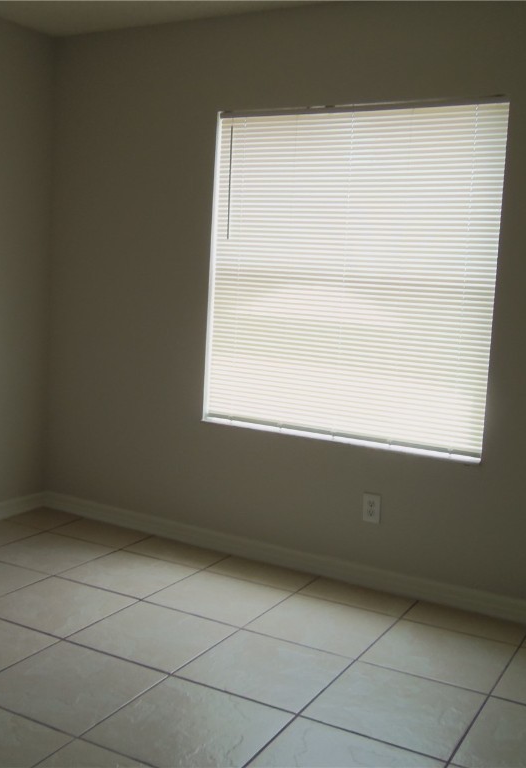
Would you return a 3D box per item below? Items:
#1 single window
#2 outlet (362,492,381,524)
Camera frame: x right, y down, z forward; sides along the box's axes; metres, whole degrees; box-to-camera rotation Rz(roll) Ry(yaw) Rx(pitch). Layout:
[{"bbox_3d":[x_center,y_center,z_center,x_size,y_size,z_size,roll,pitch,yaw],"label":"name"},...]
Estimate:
[{"bbox_3d":[0.346,-0.463,3.579,1.312,1.429,0.100,7,7,28],"label":"single window"},{"bbox_3d":[0.465,0.535,3.553,0.074,0.118,0.015,7,7,28],"label":"outlet"}]

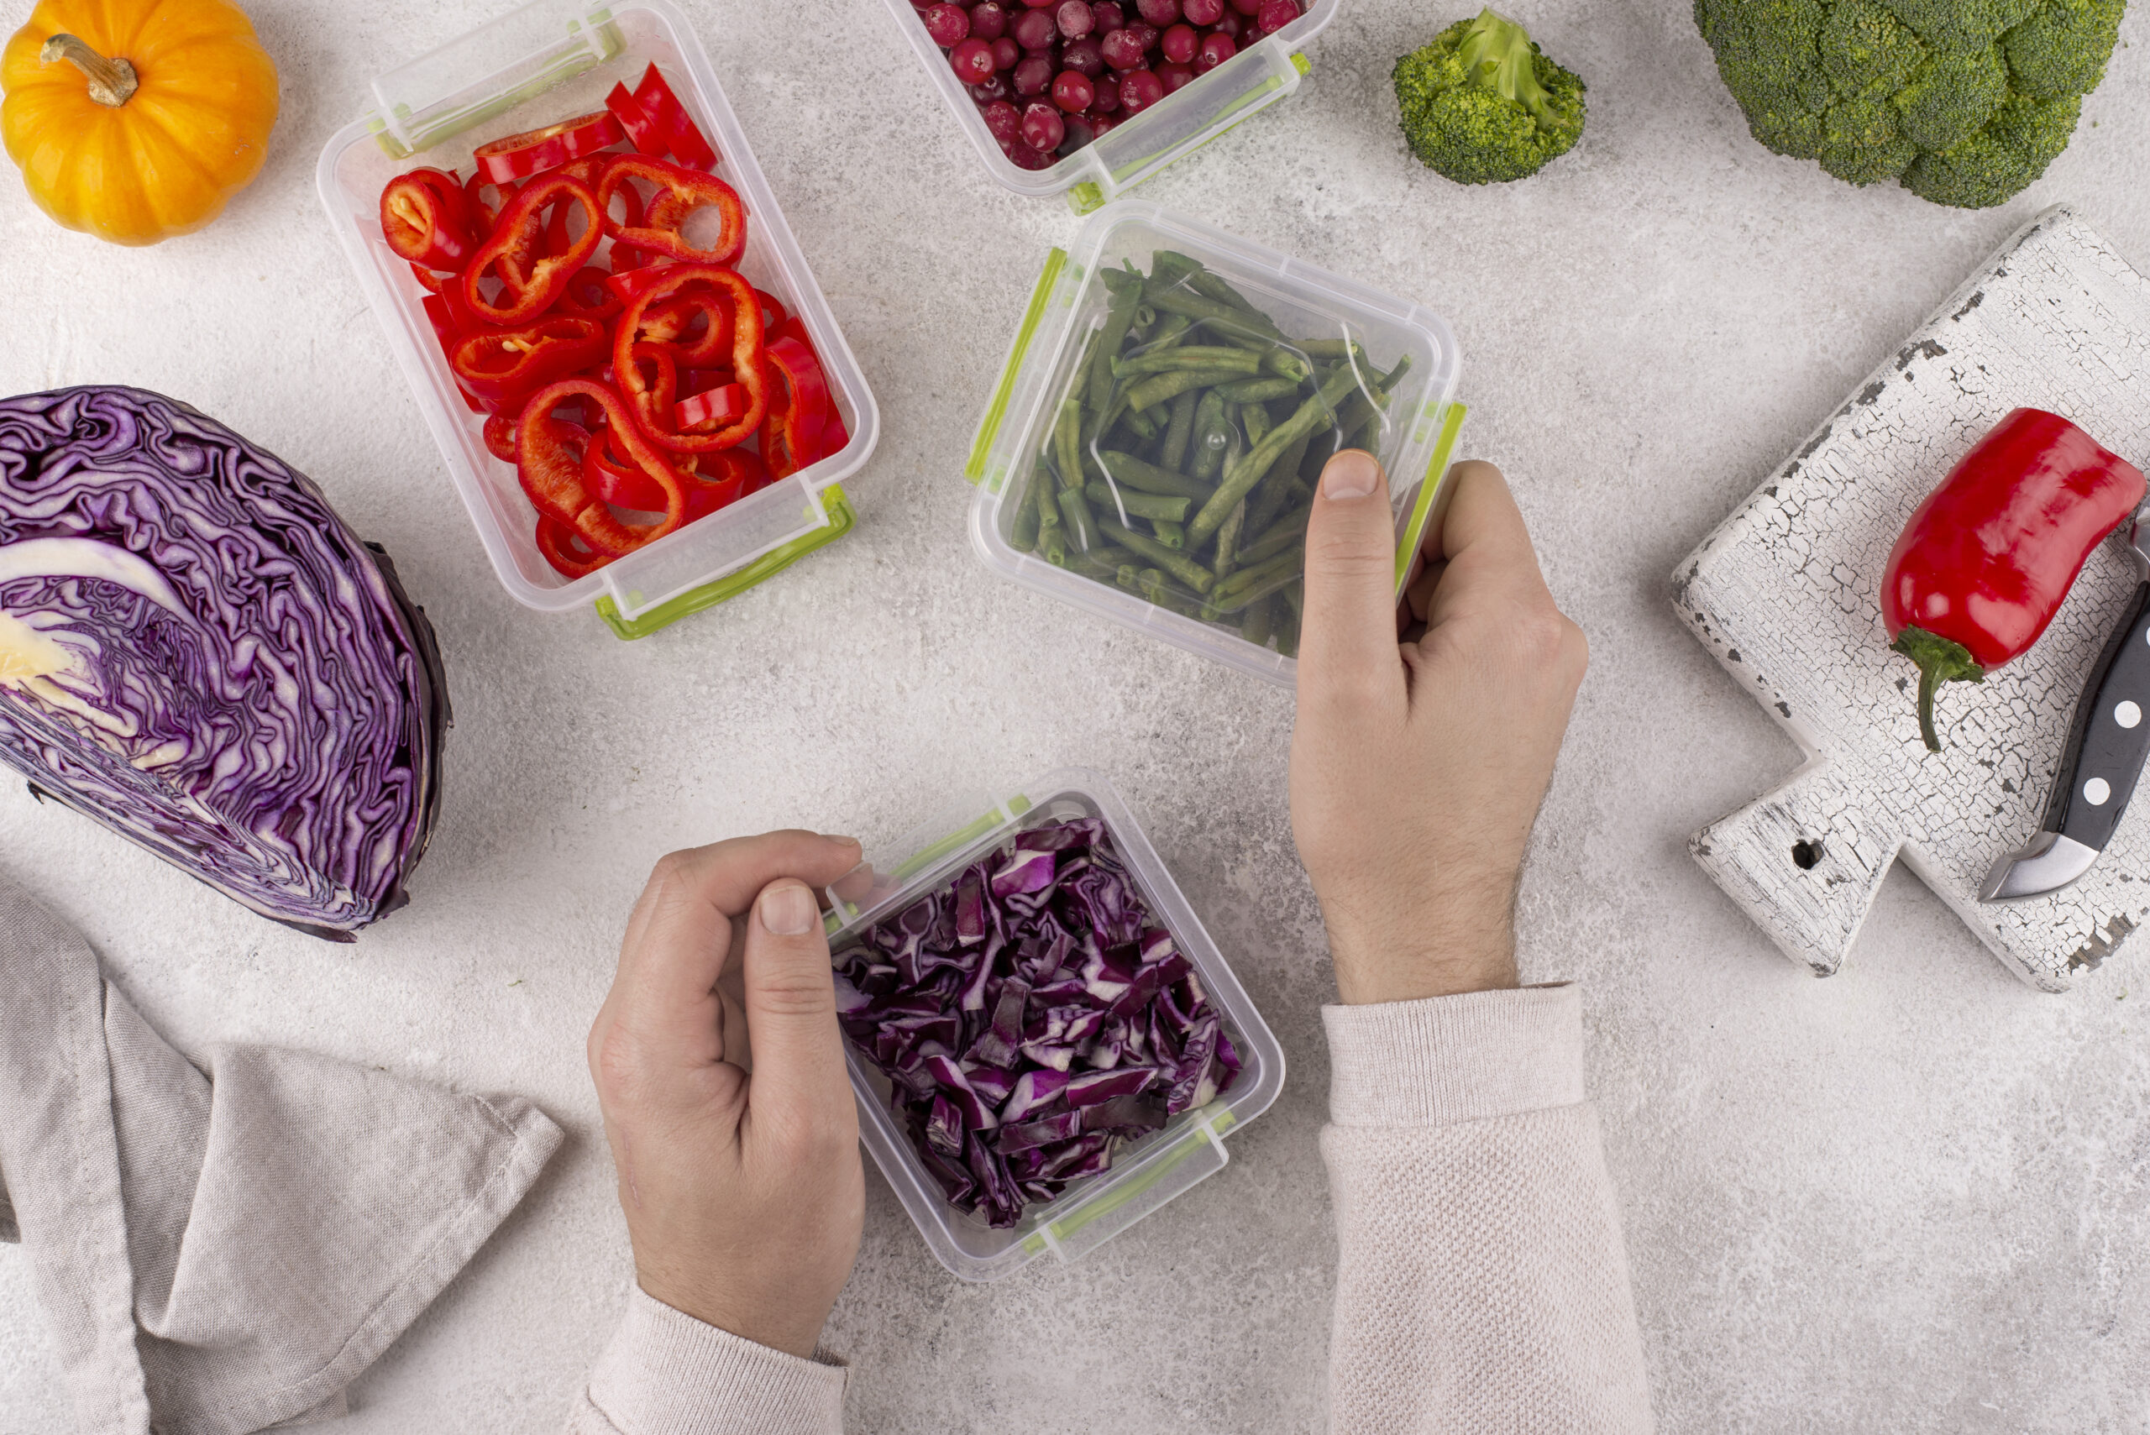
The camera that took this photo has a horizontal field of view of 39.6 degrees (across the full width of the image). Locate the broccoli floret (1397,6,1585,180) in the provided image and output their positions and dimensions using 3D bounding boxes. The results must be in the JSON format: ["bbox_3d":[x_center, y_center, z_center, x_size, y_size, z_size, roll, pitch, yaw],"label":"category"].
[{"bbox_3d":[0.122,-0.183,0.877,0.057,0.046,0.053,0,85,0],"label":"broccoli floret"}]

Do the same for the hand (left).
[{"bbox_3d":[-0.096,0.104,0.831,0.077,0.080,0.148,0,85,0],"label":"hand (left)"}]

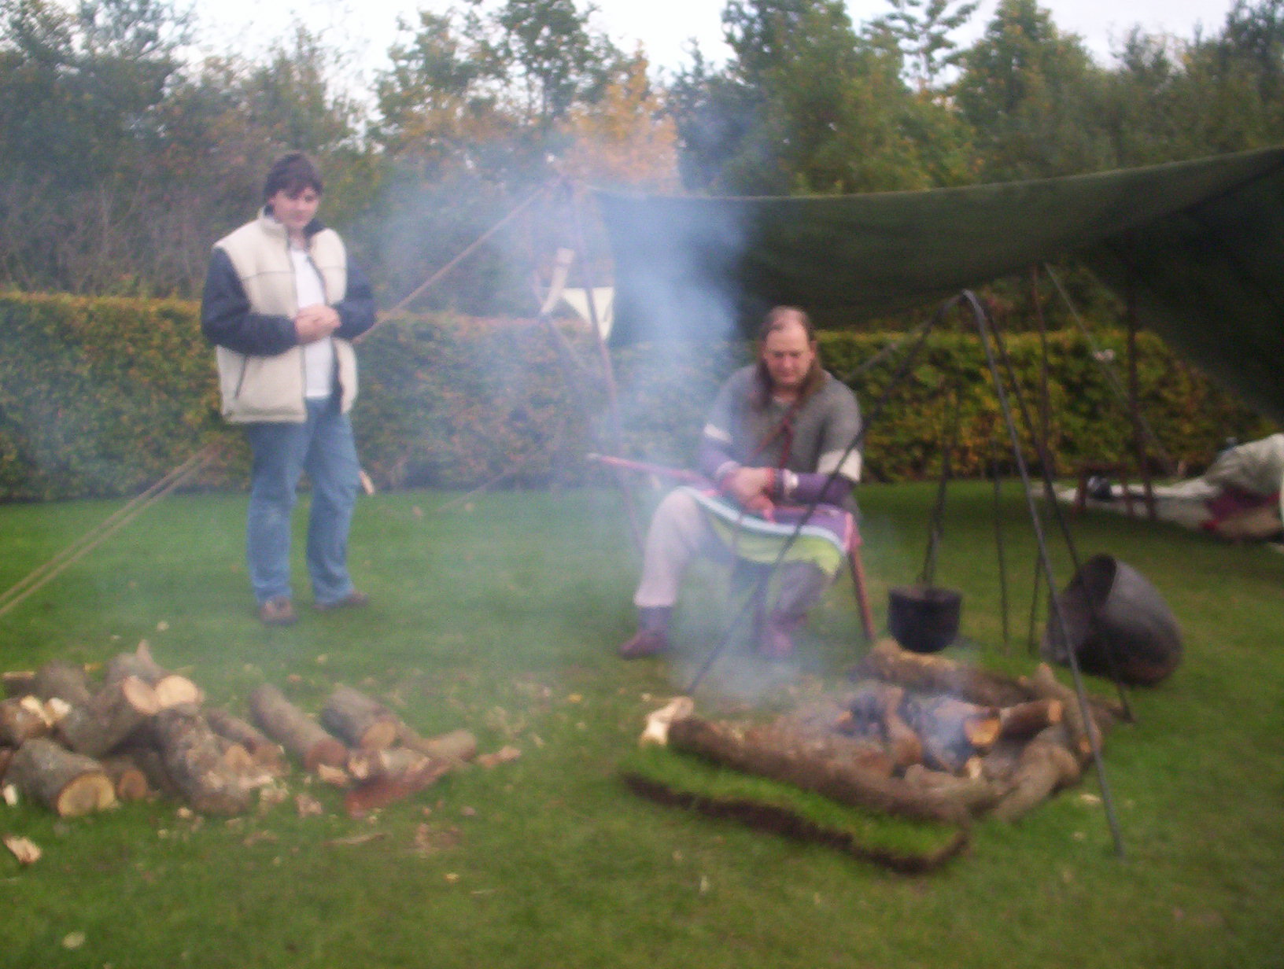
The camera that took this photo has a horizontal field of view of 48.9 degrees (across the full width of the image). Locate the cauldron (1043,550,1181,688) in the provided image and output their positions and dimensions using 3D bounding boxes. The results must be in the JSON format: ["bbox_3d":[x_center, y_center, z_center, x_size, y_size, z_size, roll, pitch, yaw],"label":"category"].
[{"bbox_3d":[1.540,0.458,4.560,0.350,0.400,0.400,31,5,-1],"label":"cauldron"}]

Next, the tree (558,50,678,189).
[{"bbox_3d":[-0.258,-3.248,17.745,2.000,4.900,2.000,1,6,0],"label":"tree"}]

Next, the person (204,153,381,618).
[{"bbox_3d":[-1.350,-0.366,5.330,0.600,1.730,0.420,-3,7,-31],"label":"person"}]

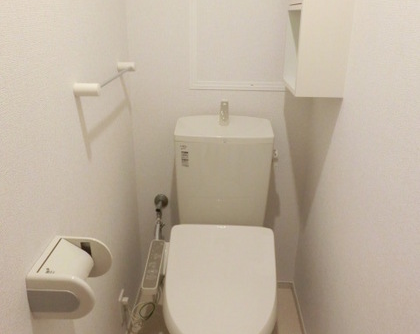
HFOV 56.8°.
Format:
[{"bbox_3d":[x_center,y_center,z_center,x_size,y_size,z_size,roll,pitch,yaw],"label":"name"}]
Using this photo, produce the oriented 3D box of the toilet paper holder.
[{"bbox_3d":[-0.300,0.243,0.865,0.132,0.108,0.150,1,21,2],"label":"toilet paper holder"}]

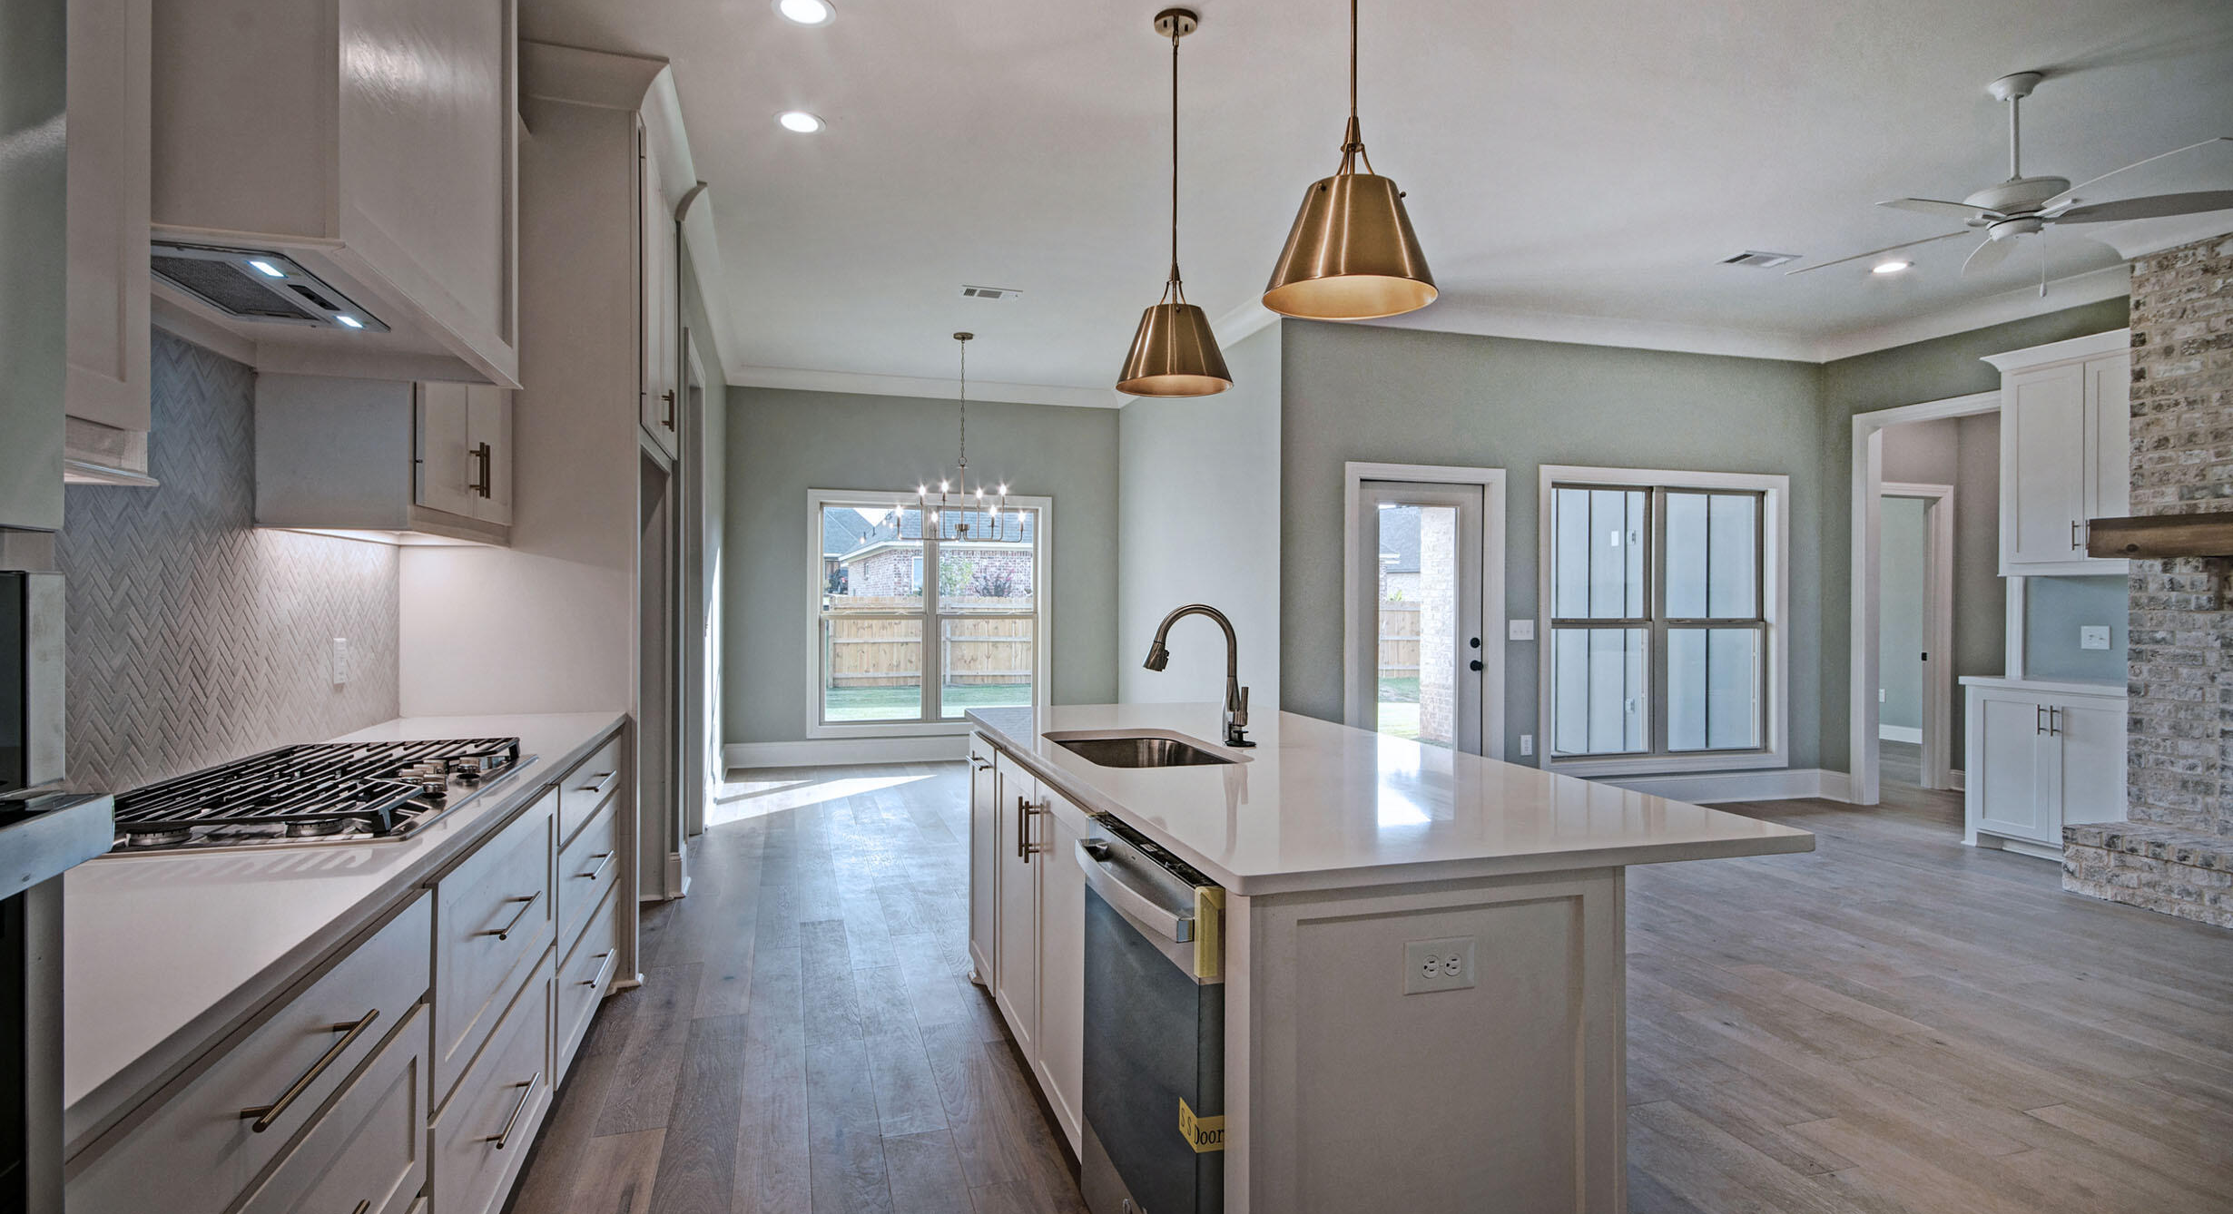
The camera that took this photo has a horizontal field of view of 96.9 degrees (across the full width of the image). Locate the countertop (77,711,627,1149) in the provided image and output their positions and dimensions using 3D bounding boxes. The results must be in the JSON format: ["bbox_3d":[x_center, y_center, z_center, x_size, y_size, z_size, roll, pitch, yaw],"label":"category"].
[{"bbox_3d":[-1.566,0.396,1.950,0.695,0.036,2.790,0,1,-18],"label":"countertop"}]

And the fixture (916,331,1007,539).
[{"bbox_3d":[-1.005,-1.112,6.498,0.820,1.375,0.820,0,1,-18],"label":"fixture"}]

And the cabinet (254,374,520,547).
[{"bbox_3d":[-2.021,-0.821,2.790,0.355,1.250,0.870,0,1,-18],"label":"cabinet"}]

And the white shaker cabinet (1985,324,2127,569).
[{"bbox_3d":[4.905,-0.741,4.962,0.360,1.158,0.720,0,1,-18],"label":"white shaker cabinet"}]

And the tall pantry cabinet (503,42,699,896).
[{"bbox_3d":[-2.117,-0.250,3.779,0.790,3.050,1.140,0,1,-18],"label":"tall pantry cabinet"}]

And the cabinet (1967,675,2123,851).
[{"bbox_3d":[4.846,0.820,5.010,0.450,0.890,0.720,0,1,-18],"label":"cabinet"}]

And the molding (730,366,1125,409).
[{"bbox_3d":[-1.440,-1.742,7.896,3.150,0.140,0.120,0,1,-18],"label":"molding"}]

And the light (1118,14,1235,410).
[{"bbox_3d":[0.172,-1.220,2.989,0.346,1.095,0.346,0,1,0],"label":"light"}]

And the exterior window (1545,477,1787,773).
[{"bbox_3d":[3.437,0.091,6.218,1.980,1.875,0.120,0,1,-18],"label":"exterior window"}]

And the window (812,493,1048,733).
[{"bbox_3d":[-1.477,0.053,8.017,1.955,1.937,0.120,0,1,-18],"label":"window"}]

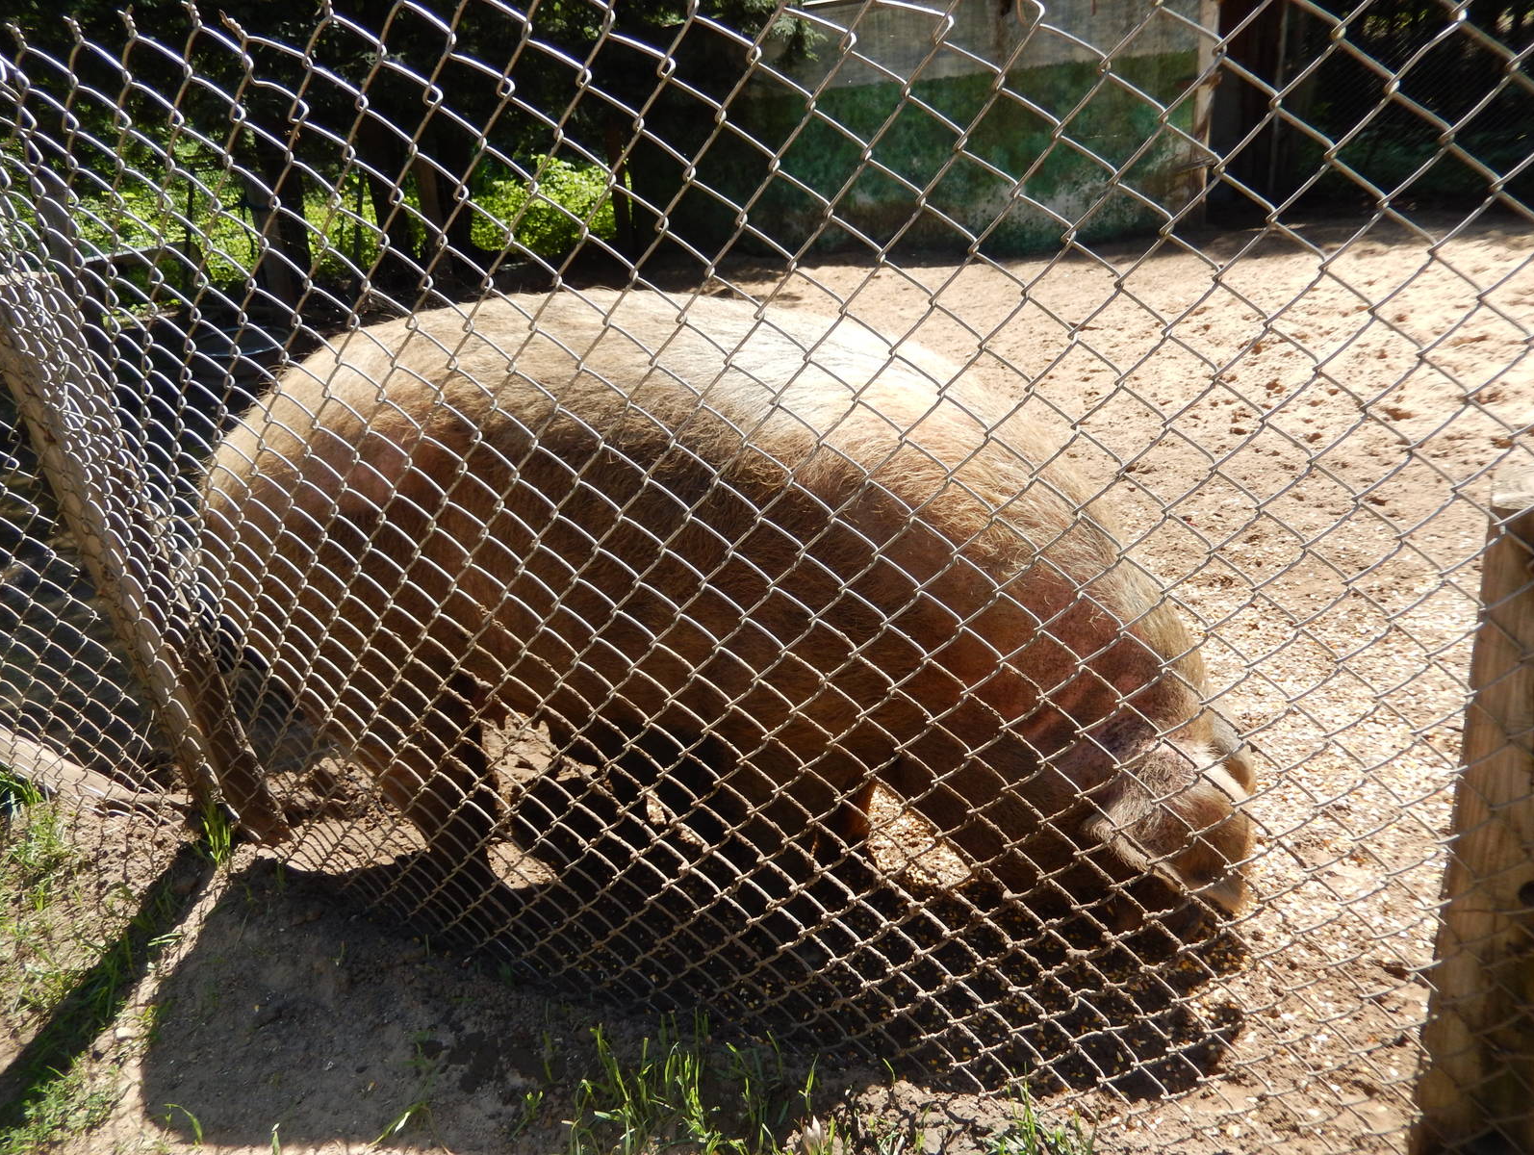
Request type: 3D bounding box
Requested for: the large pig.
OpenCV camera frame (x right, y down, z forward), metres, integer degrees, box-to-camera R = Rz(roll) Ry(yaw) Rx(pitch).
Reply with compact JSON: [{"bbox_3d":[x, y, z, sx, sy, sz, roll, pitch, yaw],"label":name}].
[{"bbox_3d":[-0.143,0.035,1.800,1.770,0.880,0.590,5,24,18],"label":"large pig"}]

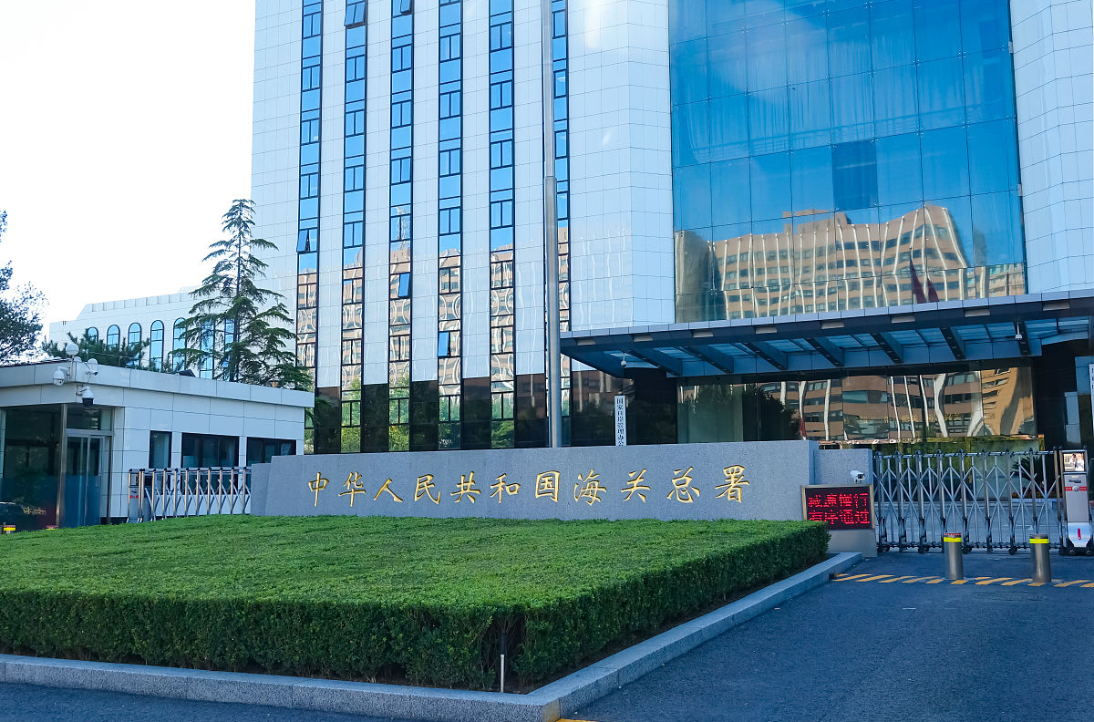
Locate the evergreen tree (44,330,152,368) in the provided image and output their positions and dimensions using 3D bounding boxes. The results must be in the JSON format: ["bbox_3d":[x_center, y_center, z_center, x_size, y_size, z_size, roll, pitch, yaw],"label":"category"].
[{"bbox_3d":[-16.668,2.318,36.977,4.600,6.890,4.400,-4,-7,26],"label":"evergreen tree"}]

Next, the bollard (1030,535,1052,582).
[{"bbox_3d":[6.058,2.427,12.300,0.225,0.580,0.225,-4,-7,26],"label":"bollard"}]

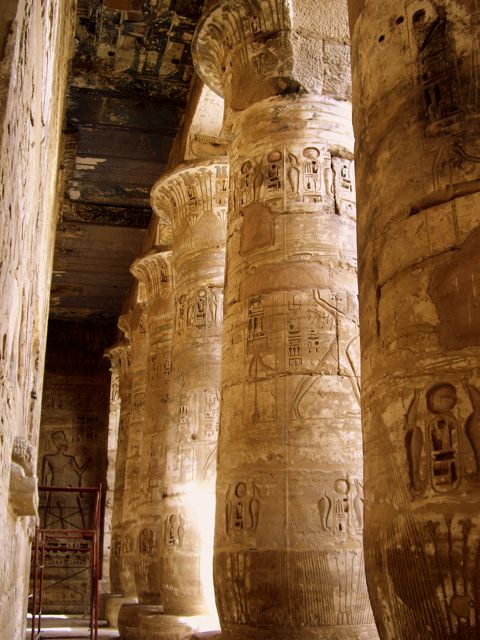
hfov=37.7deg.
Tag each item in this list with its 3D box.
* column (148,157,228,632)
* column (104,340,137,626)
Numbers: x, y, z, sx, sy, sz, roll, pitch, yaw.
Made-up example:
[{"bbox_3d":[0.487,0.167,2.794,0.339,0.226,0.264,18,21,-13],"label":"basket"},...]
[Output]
[{"bbox_3d":[-0.339,1.660,14.408,3.260,9.470,3.260,4,-20,-13],"label":"column"},{"bbox_3d":[-3.347,5.740,25.779,3.260,9.470,3.260,4,-20,-13],"label":"column"}]

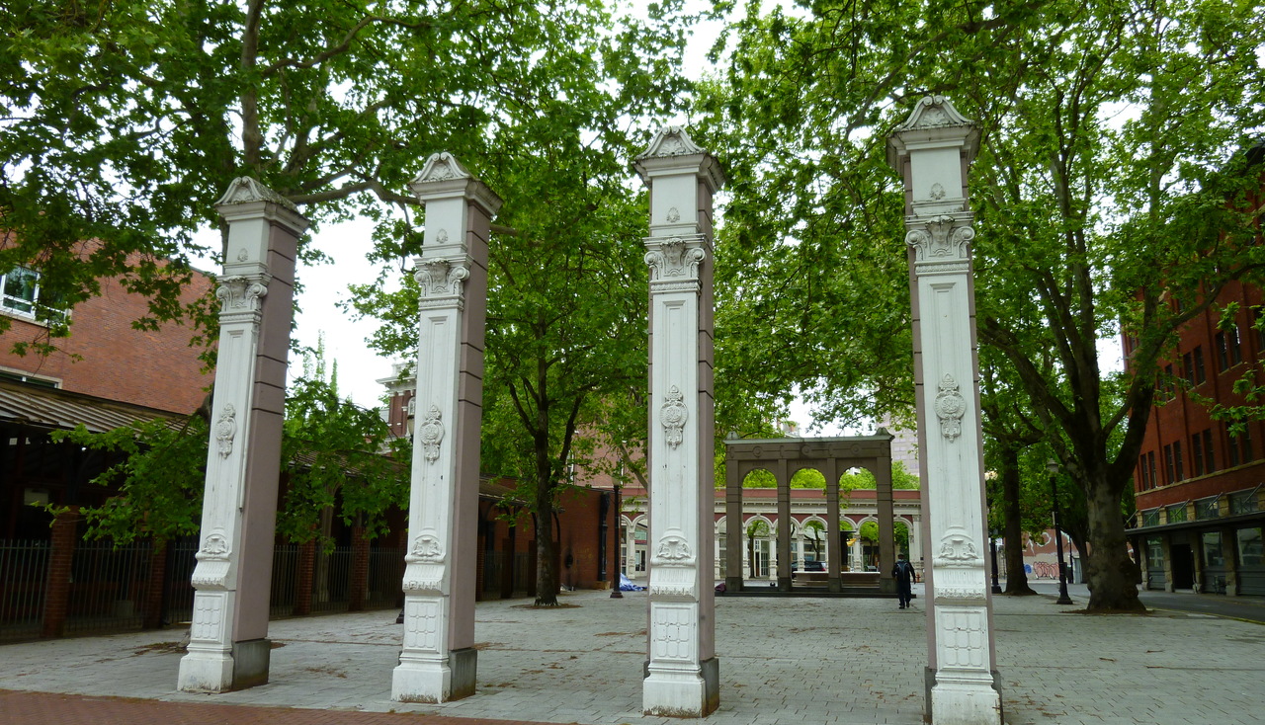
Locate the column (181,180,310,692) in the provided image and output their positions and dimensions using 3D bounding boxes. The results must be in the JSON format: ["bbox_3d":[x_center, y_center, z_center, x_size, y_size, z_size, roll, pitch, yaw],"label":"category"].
[{"bbox_3d":[-4.910,0.817,11.601,0.814,6.273,0.837,-3,-12,15],"label":"column"}]

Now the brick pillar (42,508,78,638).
[{"bbox_3d":[-10.959,4.041,17.540,0.316,2.354,0.316,-3,-12,15],"label":"brick pillar"}]

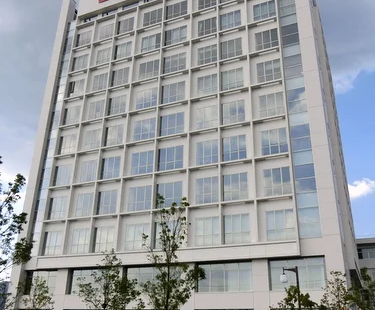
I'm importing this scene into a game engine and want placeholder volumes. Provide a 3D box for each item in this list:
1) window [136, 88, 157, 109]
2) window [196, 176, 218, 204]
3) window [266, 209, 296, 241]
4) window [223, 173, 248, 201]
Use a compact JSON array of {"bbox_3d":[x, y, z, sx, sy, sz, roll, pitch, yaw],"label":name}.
[{"bbox_3d":[-4.547,-6.544,41.469,2.903,2.528,0.150,-9,-25,22],"label":"window"},{"bbox_3d":[1.997,3.524,35.595,2.400,2.560,0.150,-8,-25,21],"label":"window"},{"bbox_3d":[8.162,6.181,31.699,2.390,2.570,0.150,-8,-25,21],"label":"window"},{"bbox_3d":[4.638,3.107,34.919,2.460,2.690,0.200,-9,-25,22],"label":"window"}]

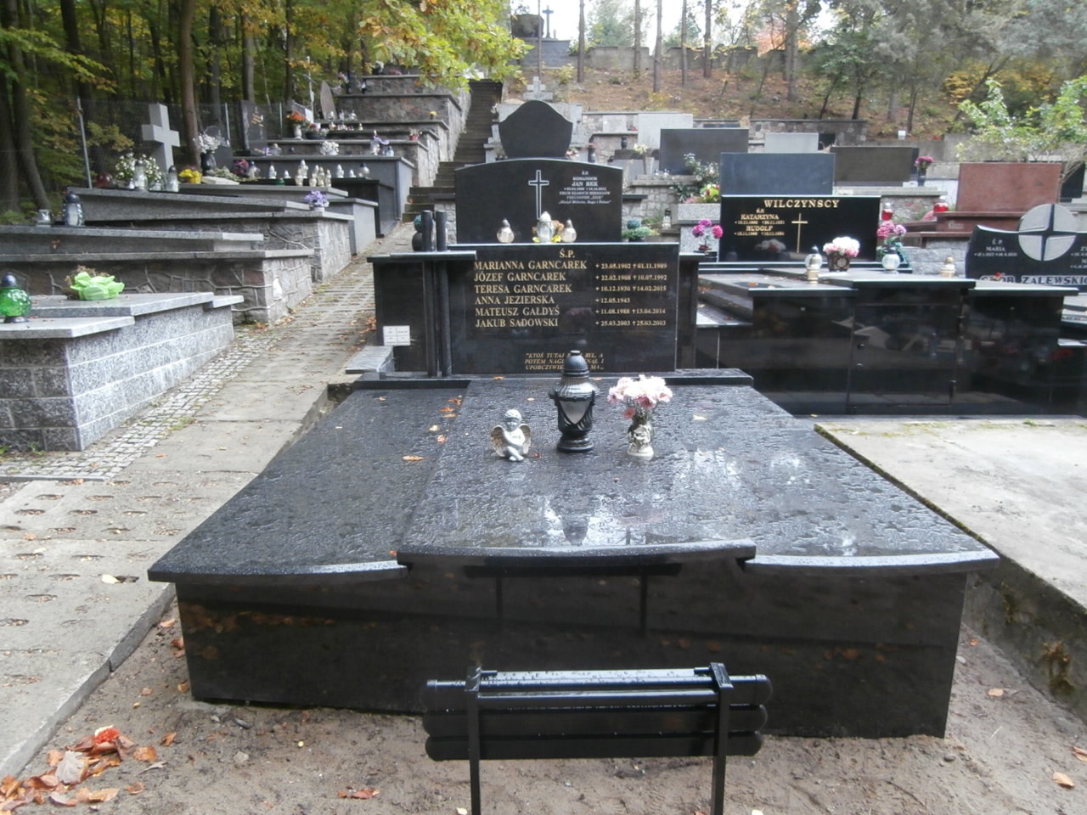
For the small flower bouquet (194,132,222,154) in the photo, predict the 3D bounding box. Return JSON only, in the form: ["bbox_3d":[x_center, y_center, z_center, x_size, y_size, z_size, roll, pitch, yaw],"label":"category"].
[{"bbox_3d":[-4.829,-3.806,10.810,0.400,0.320,0.380,-6,14,-21],"label":"small flower bouquet"}]

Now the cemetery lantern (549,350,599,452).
[{"bbox_3d":[0.137,-0.037,3.232,0.200,0.414,0.180,-1,13,-1],"label":"cemetery lantern"}]

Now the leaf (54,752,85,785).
[{"bbox_3d":[-1.234,0.942,1.965,0.085,0.040,0.100,-1,13,-1],"label":"leaf"}]

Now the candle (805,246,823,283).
[{"bbox_3d":[1.962,-1.037,5.467,0.124,0.279,0.120,-1,13,-1],"label":"candle"}]

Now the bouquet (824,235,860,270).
[{"bbox_3d":[2.341,-1.212,5.927,0.296,0.262,0.240,-1,13,-1],"label":"bouquet"}]

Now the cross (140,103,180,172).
[{"bbox_3d":[-5.215,-3.668,10.319,0.180,1.020,0.540,2,13,12],"label":"cross"}]

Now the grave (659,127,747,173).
[{"bbox_3d":[2.091,-3.367,9.845,1.150,0.560,0.100,-1,13,-1],"label":"grave"}]

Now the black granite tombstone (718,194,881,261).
[{"bbox_3d":[1.929,-1.347,5.701,1.210,0.490,0.090,-1,13,-3],"label":"black granite tombstone"}]

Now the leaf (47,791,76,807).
[{"bbox_3d":[-1.208,0.980,1.885,0.078,0.025,0.050,-1,13,-1],"label":"leaf"}]

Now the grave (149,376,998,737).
[{"bbox_3d":[0.081,0.453,3.594,2.541,0.650,2.619,-1,13,-1],"label":"grave"}]

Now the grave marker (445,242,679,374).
[{"bbox_3d":[0.115,-0.611,4.661,1.433,0.793,0.090,-1,13,-1],"label":"grave marker"}]

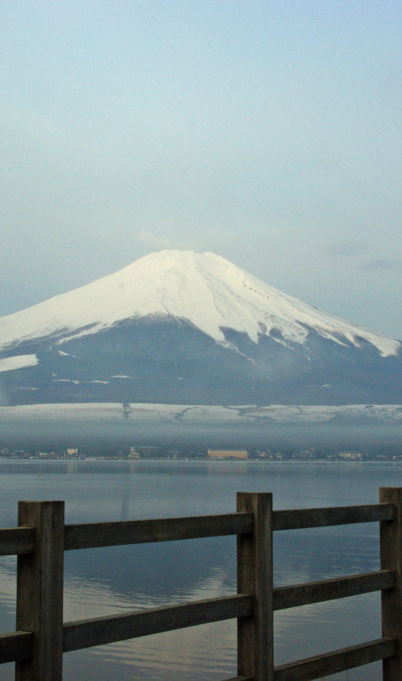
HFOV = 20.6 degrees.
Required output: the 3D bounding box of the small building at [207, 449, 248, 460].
[{"bbox_3d":[48.358,206.424,2000.000,71.000,19.000,20.000,0,-6,1],"label":"small building"}]

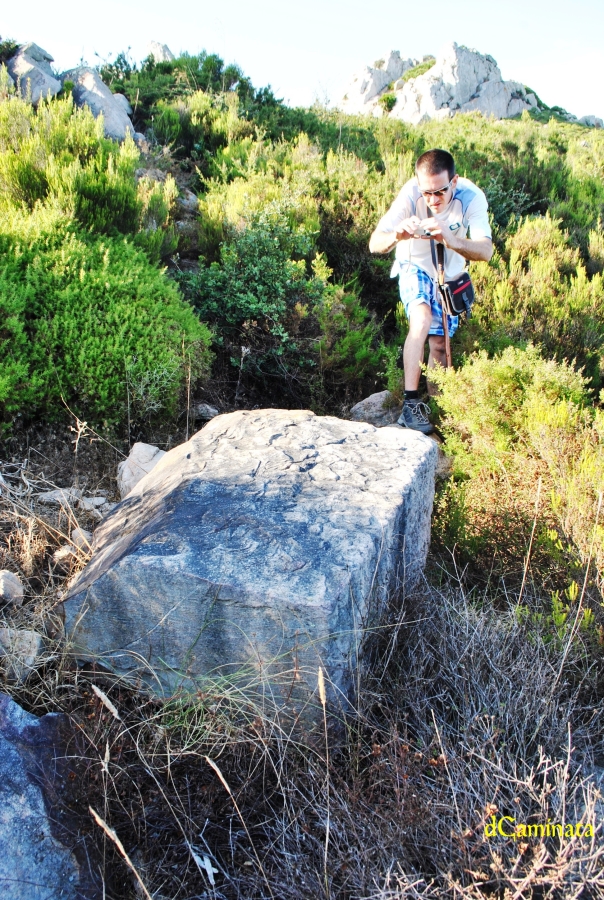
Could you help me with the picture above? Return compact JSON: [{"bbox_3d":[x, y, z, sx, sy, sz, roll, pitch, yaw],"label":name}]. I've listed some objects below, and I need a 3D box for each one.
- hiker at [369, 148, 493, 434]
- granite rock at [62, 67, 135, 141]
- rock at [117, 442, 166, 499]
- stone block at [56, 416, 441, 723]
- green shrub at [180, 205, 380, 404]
[{"bbox_3d":[0.580,-0.640,3.080,0.570,1.330,0.720,2,17,8],"label":"hiker"},{"bbox_3d":[-2.395,-4.087,8.000,0.880,0.920,0.800,0,17,0],"label":"granite rock"},{"bbox_3d":[-0.802,0.108,3.400,0.290,0.280,0.250,0,17,0],"label":"rock"},{"bbox_3d":[-0.070,0.366,2.740,0.980,0.520,1.200,9,27,22],"label":"stone block"},{"bbox_3d":[-0.137,-0.925,4.300,1.280,1.270,1.100,0,17,0],"label":"green shrub"}]

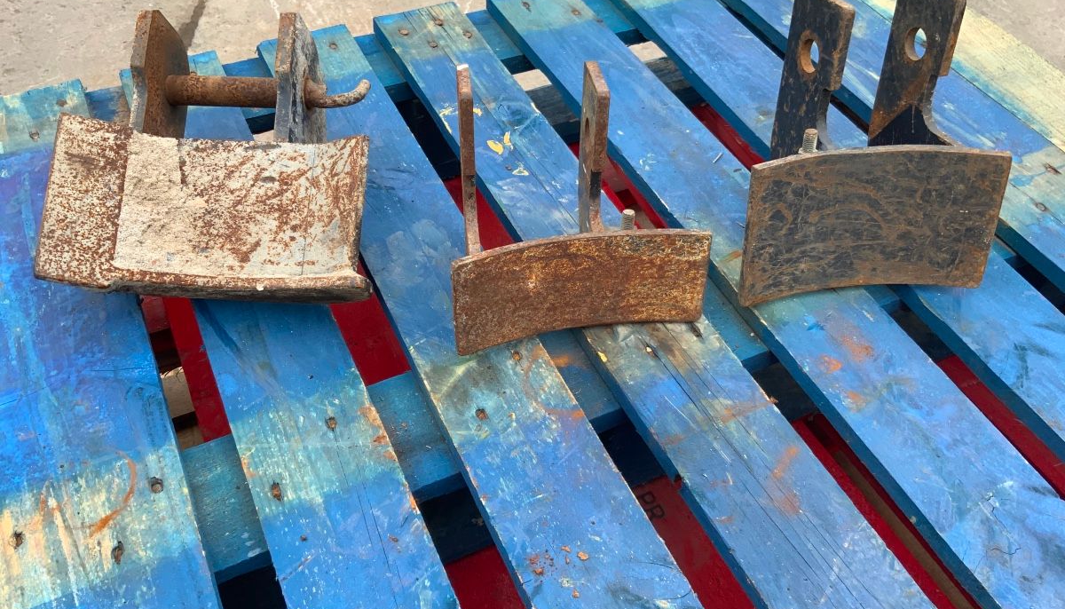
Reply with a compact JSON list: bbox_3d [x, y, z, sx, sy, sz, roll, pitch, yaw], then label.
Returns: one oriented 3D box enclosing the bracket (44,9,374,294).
[{"bbox_3d":[-0.243,-0.121,0.738,0.237,0.131,0.231,2,82,-2],"label":"bracket"}]

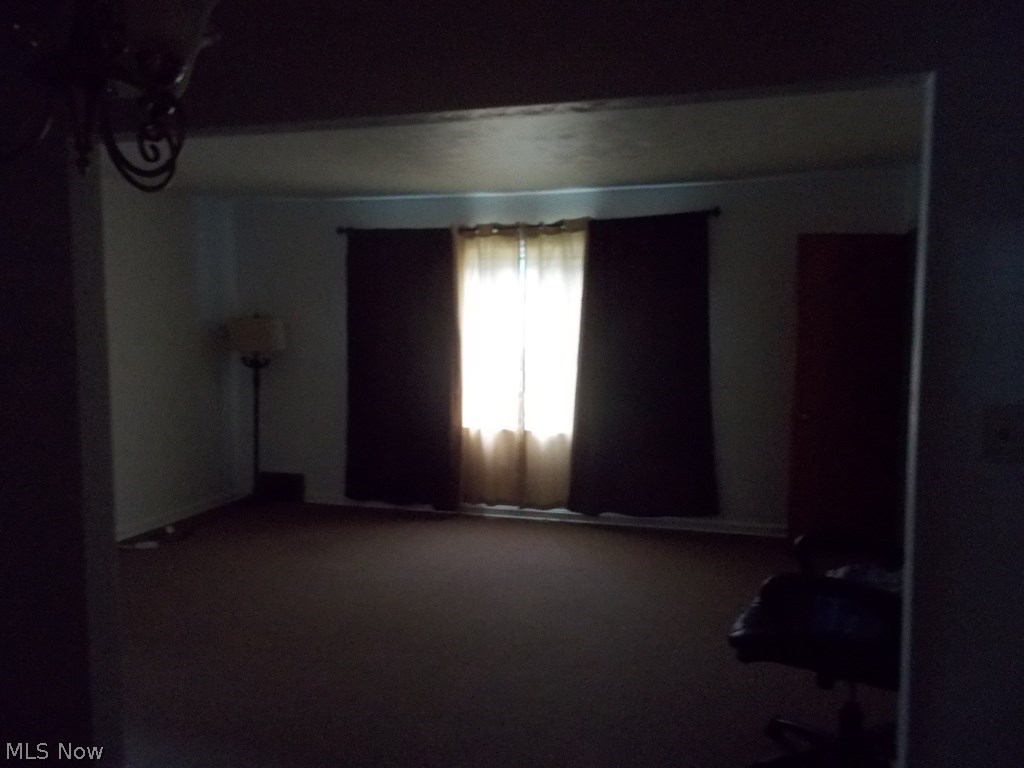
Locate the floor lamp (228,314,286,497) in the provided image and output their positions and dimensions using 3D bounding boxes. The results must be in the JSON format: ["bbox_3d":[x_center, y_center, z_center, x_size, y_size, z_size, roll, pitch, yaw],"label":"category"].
[{"bbox_3d":[-2.046,0.225,6.898,0.450,1.550,0.450,1,5,17],"label":"floor lamp"}]

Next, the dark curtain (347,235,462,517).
[{"bbox_3d":[-0.873,-0.124,6.672,0.970,2.140,0.100,1,5,17],"label":"dark curtain"}]

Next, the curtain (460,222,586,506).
[{"bbox_3d":[0.059,-0.118,6.402,1.000,2.120,0.090,1,5,17],"label":"curtain"}]

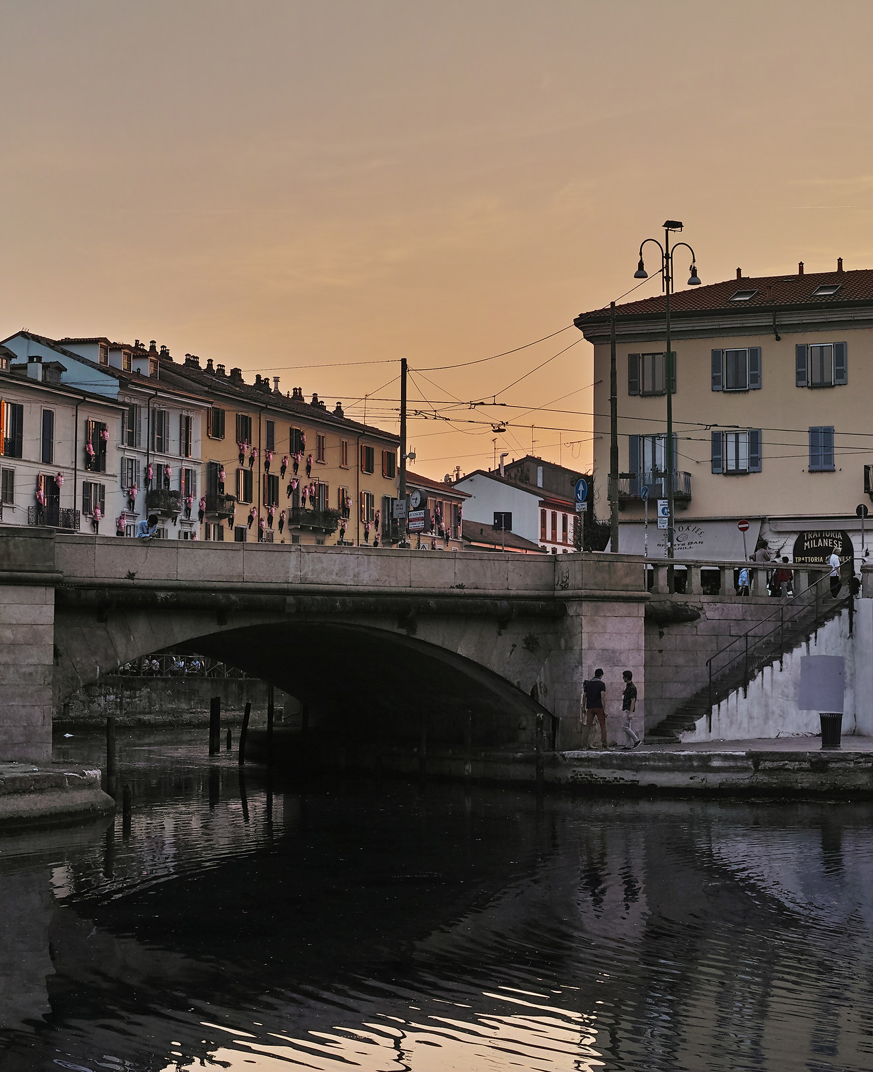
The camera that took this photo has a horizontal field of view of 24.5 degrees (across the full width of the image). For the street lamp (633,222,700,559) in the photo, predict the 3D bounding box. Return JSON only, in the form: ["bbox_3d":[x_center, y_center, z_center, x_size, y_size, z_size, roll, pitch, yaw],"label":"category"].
[{"bbox_3d":[6.176,-3.407,53.600,1.950,10.050,0.450,2,-5,-27],"label":"street lamp"}]

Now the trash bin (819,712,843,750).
[{"bbox_3d":[8.648,4.307,44.065,0.520,0.810,0.520,0,-4,0],"label":"trash bin"}]

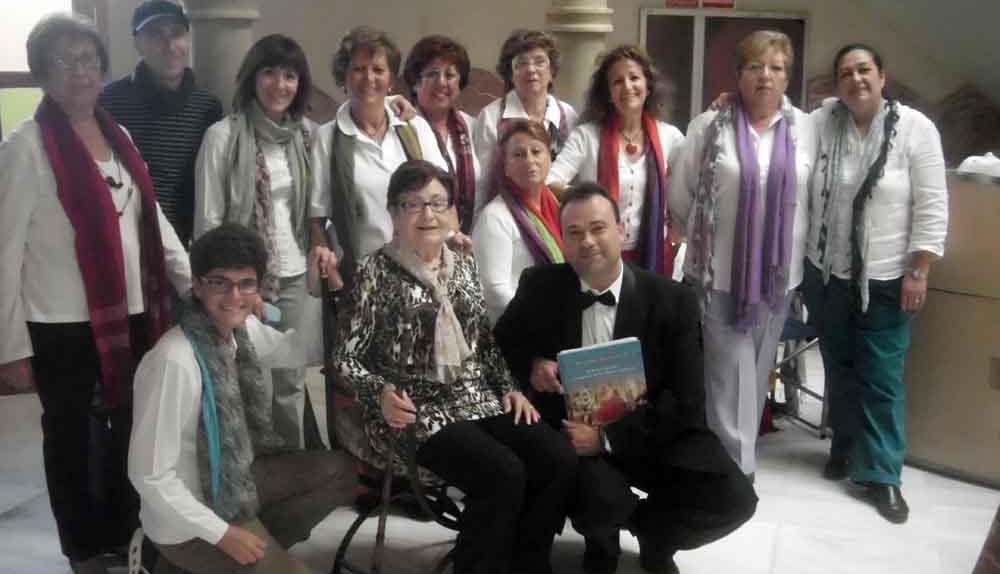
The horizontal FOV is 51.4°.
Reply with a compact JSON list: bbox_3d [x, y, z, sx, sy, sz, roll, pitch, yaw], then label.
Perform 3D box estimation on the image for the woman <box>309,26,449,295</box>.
[{"bbox_3d":[-0.378,-0.007,3.321,0.470,1.600,0.360,-2,8,-11],"label":"woman"}]

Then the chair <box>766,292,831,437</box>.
[{"bbox_3d":[1.180,0.207,4.612,0.500,0.820,0.500,-2,8,-11],"label":"chair"}]

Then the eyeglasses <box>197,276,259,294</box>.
[{"bbox_3d":[-0.660,-0.010,2.515,0.145,0.043,0.135,1,6,-22],"label":"eyeglasses"}]

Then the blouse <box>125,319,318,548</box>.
[{"bbox_3d":[-0.741,0.366,2.726,0.460,0.580,0.380,-6,10,-42],"label":"blouse"}]

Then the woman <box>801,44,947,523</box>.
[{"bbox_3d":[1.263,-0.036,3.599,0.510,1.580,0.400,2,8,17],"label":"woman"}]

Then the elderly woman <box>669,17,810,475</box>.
[{"bbox_3d":[0.845,-0.074,3.695,0.500,1.630,0.360,2,8,11],"label":"elderly woman"}]

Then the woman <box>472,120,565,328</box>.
[{"bbox_3d":[0.072,0.133,3.342,0.500,1.310,0.520,-3,8,-20],"label":"woman"}]

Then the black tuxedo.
[{"bbox_3d":[0.339,0.316,2.881,0.690,0.780,0.550,1,7,10],"label":"black tuxedo"}]

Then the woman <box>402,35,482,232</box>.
[{"bbox_3d":[-0.199,-0.029,3.473,0.480,1.600,0.340,-1,7,-8],"label":"woman"}]

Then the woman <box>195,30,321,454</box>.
[{"bbox_3d":[-0.726,0.028,3.178,0.480,1.570,0.340,-3,8,-20],"label":"woman"}]

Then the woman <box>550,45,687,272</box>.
[{"bbox_3d":[0.437,-0.064,3.767,0.500,1.590,0.380,1,8,6],"label":"woman"}]

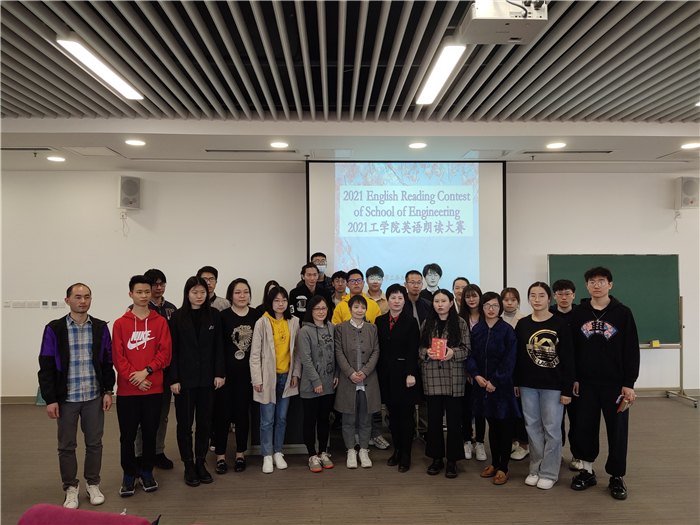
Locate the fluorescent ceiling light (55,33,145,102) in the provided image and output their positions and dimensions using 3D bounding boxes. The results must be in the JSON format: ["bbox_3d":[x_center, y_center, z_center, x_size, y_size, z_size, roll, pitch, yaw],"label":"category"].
[{"bbox_3d":[-1.771,-1.403,3.675,0.150,0.070,1.150,0,0,-2],"label":"fluorescent ceiling light"}]

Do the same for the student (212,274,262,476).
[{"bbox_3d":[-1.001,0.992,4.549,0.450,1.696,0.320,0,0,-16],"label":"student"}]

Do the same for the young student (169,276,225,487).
[{"bbox_3d":[-1.288,0.974,4.270,0.470,1.711,0.300,0,0,-22],"label":"young student"}]

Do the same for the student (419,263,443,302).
[{"bbox_3d":[0.911,0.931,5.542,0.470,1.830,0.290,0,-1,6],"label":"student"}]

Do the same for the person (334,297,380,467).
[{"bbox_3d":[0.068,1.058,4.600,0.410,1.534,0.290,0,0,-2],"label":"person"}]

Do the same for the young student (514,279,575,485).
[{"bbox_3d":[1.628,1.013,4.254,0.500,1.689,0.300,0,-1,14],"label":"young student"}]

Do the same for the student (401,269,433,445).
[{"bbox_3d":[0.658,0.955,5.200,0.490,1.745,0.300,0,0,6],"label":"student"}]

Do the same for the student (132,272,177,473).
[{"bbox_3d":[-1.827,0.971,4.723,0.480,1.821,0.300,0,-1,-25],"label":"student"}]

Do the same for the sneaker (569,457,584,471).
[{"bbox_3d":[2.055,1.771,4.550,0.105,0.115,0.285,-1,-1,33],"label":"sneaker"}]

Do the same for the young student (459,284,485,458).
[{"bbox_3d":[1.175,1.015,4.770,0.430,1.614,0.290,0,0,10],"label":"young student"}]

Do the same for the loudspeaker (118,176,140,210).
[{"bbox_3d":[-2.864,-0.907,6.580,0.250,0.415,0.240,0,-1,-40],"label":"loudspeaker"}]

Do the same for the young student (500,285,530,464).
[{"bbox_3d":[1.572,1.030,4.830,0.440,1.582,0.300,-1,0,20],"label":"young student"}]

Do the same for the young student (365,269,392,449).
[{"bbox_3d":[0.252,0.935,5.123,0.490,1.810,0.330,0,0,0],"label":"young student"}]

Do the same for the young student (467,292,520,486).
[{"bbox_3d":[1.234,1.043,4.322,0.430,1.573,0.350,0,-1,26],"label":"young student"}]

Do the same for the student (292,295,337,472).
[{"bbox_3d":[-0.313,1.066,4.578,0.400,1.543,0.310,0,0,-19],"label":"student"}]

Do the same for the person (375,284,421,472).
[{"bbox_3d":[0.434,1.017,4.565,0.430,1.636,0.320,0,0,13],"label":"person"}]

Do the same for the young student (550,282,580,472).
[{"bbox_3d":[1.949,0.983,4.550,0.490,1.668,0.310,-1,0,21],"label":"young student"}]

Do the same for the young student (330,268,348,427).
[{"bbox_3d":[-0.109,0.989,5.772,0.470,1.784,0.290,0,0,-4],"label":"young student"}]

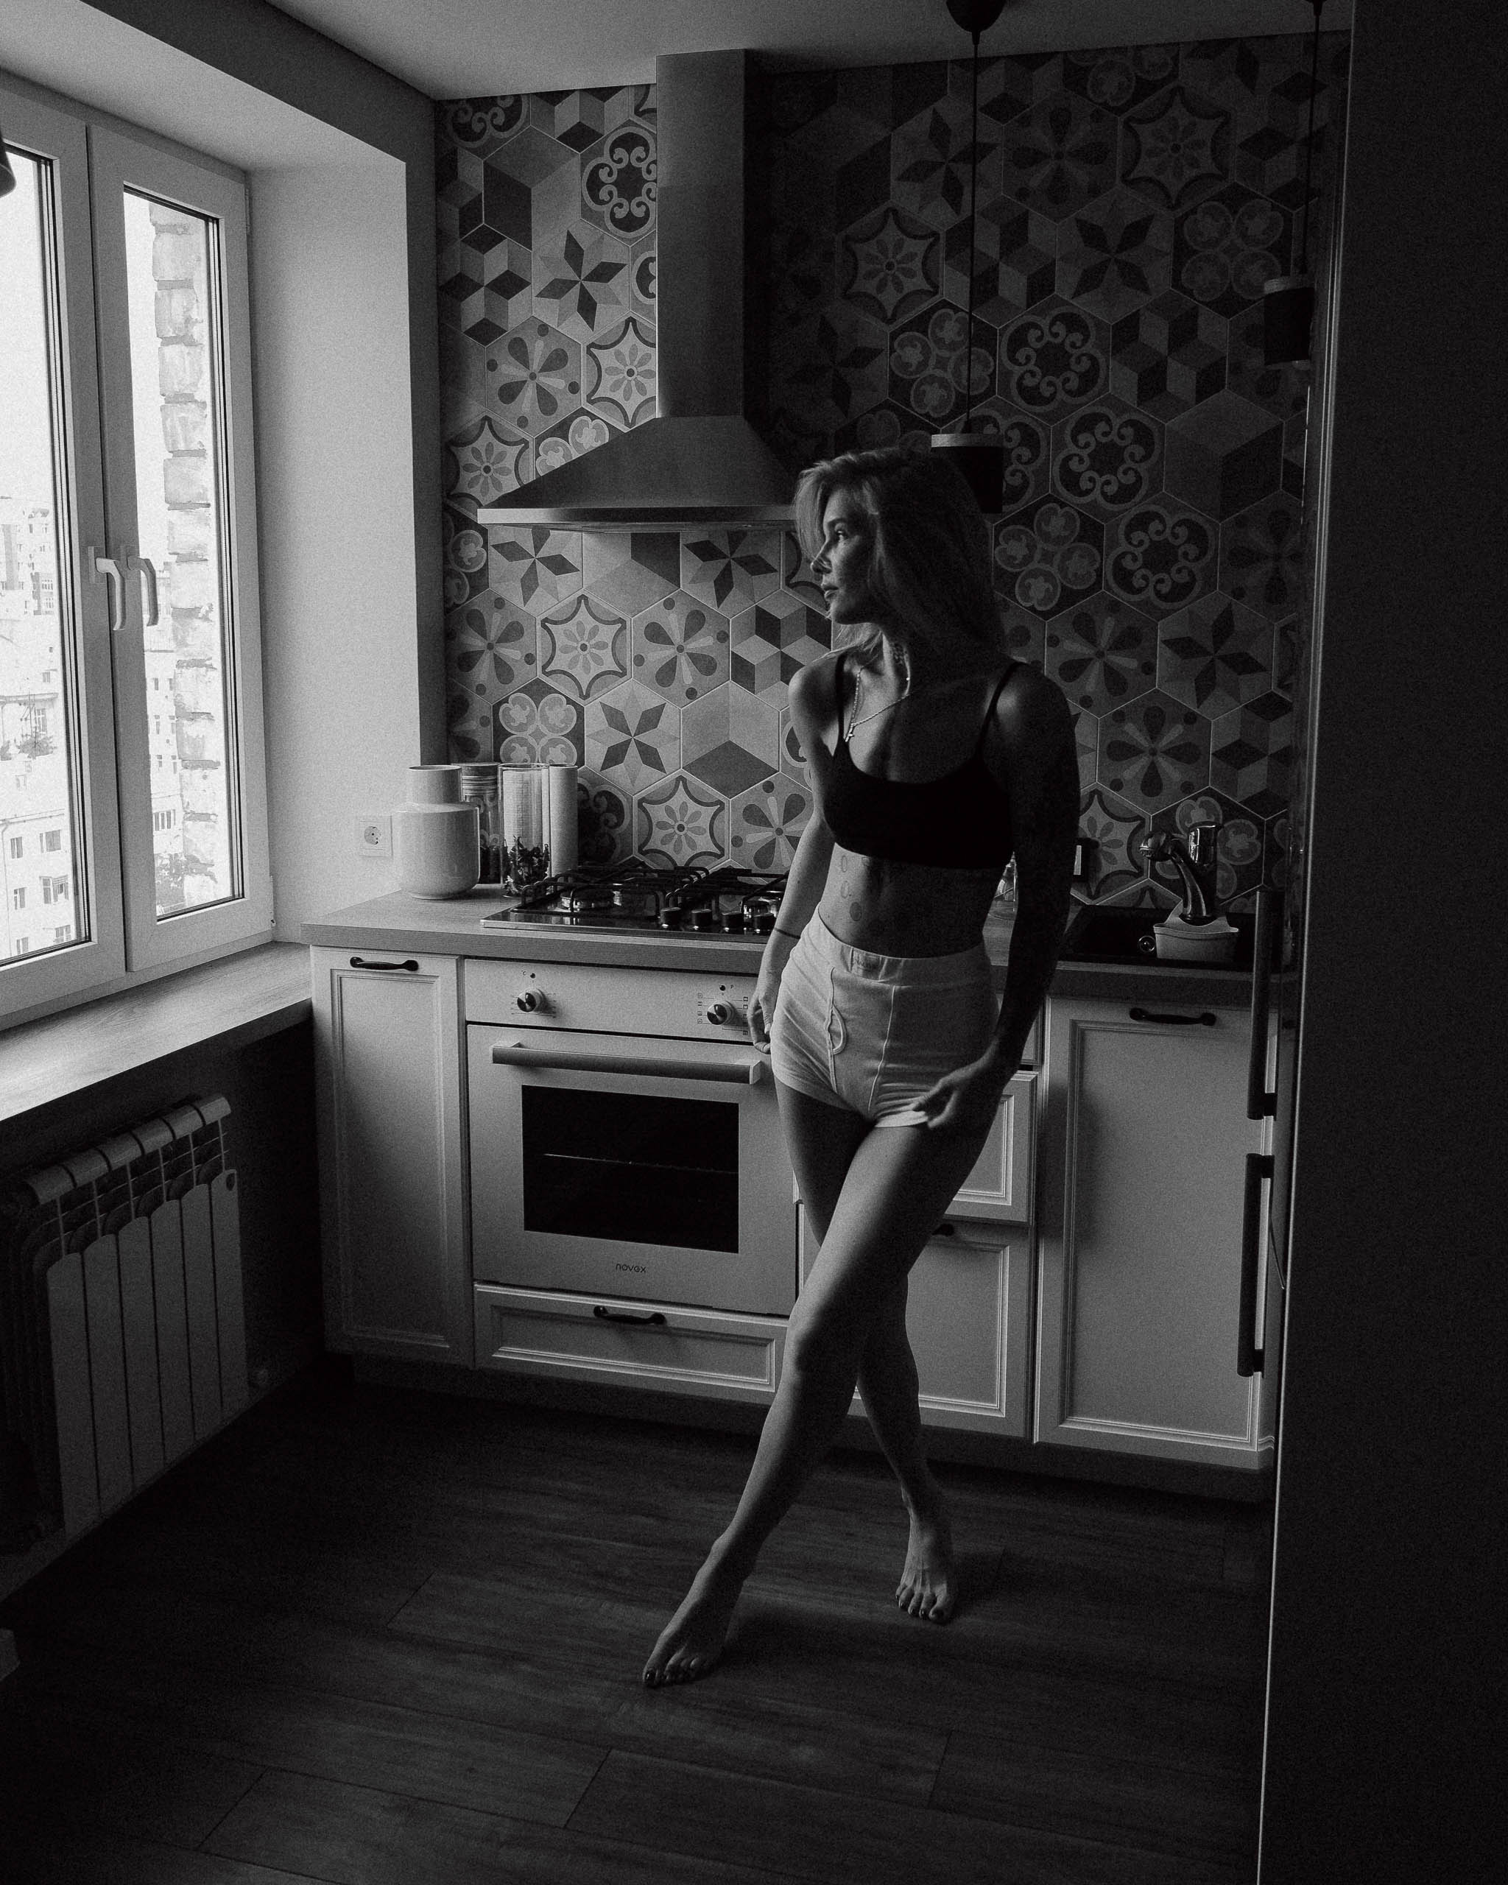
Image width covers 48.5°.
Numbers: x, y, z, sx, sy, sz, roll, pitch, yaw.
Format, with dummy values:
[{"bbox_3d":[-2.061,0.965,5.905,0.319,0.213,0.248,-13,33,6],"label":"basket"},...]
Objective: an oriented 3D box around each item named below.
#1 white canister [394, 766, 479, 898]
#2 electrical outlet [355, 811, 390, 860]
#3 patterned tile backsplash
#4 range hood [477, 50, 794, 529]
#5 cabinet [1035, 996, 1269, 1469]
[{"bbox_3d":[-0.630,-0.220,3.343,0.162,0.256,0.162,0,8,0],"label":"white canister"},{"bbox_3d":[-0.792,-0.221,3.476,0.082,0.084,0.015,3,9,16],"label":"electrical outlet"},{"bbox_3d":[0.197,-0.865,3.240,1.755,1.560,0.020,3,9,16],"label":"patterned tile backsplash"},{"bbox_3d":[-0.120,-1.182,3.028,0.600,0.867,0.491,3,9,16],"label":"range hood"},{"bbox_3d":[0.729,0.427,2.938,0.385,0.748,0.564,3,9,16],"label":"cabinet"}]

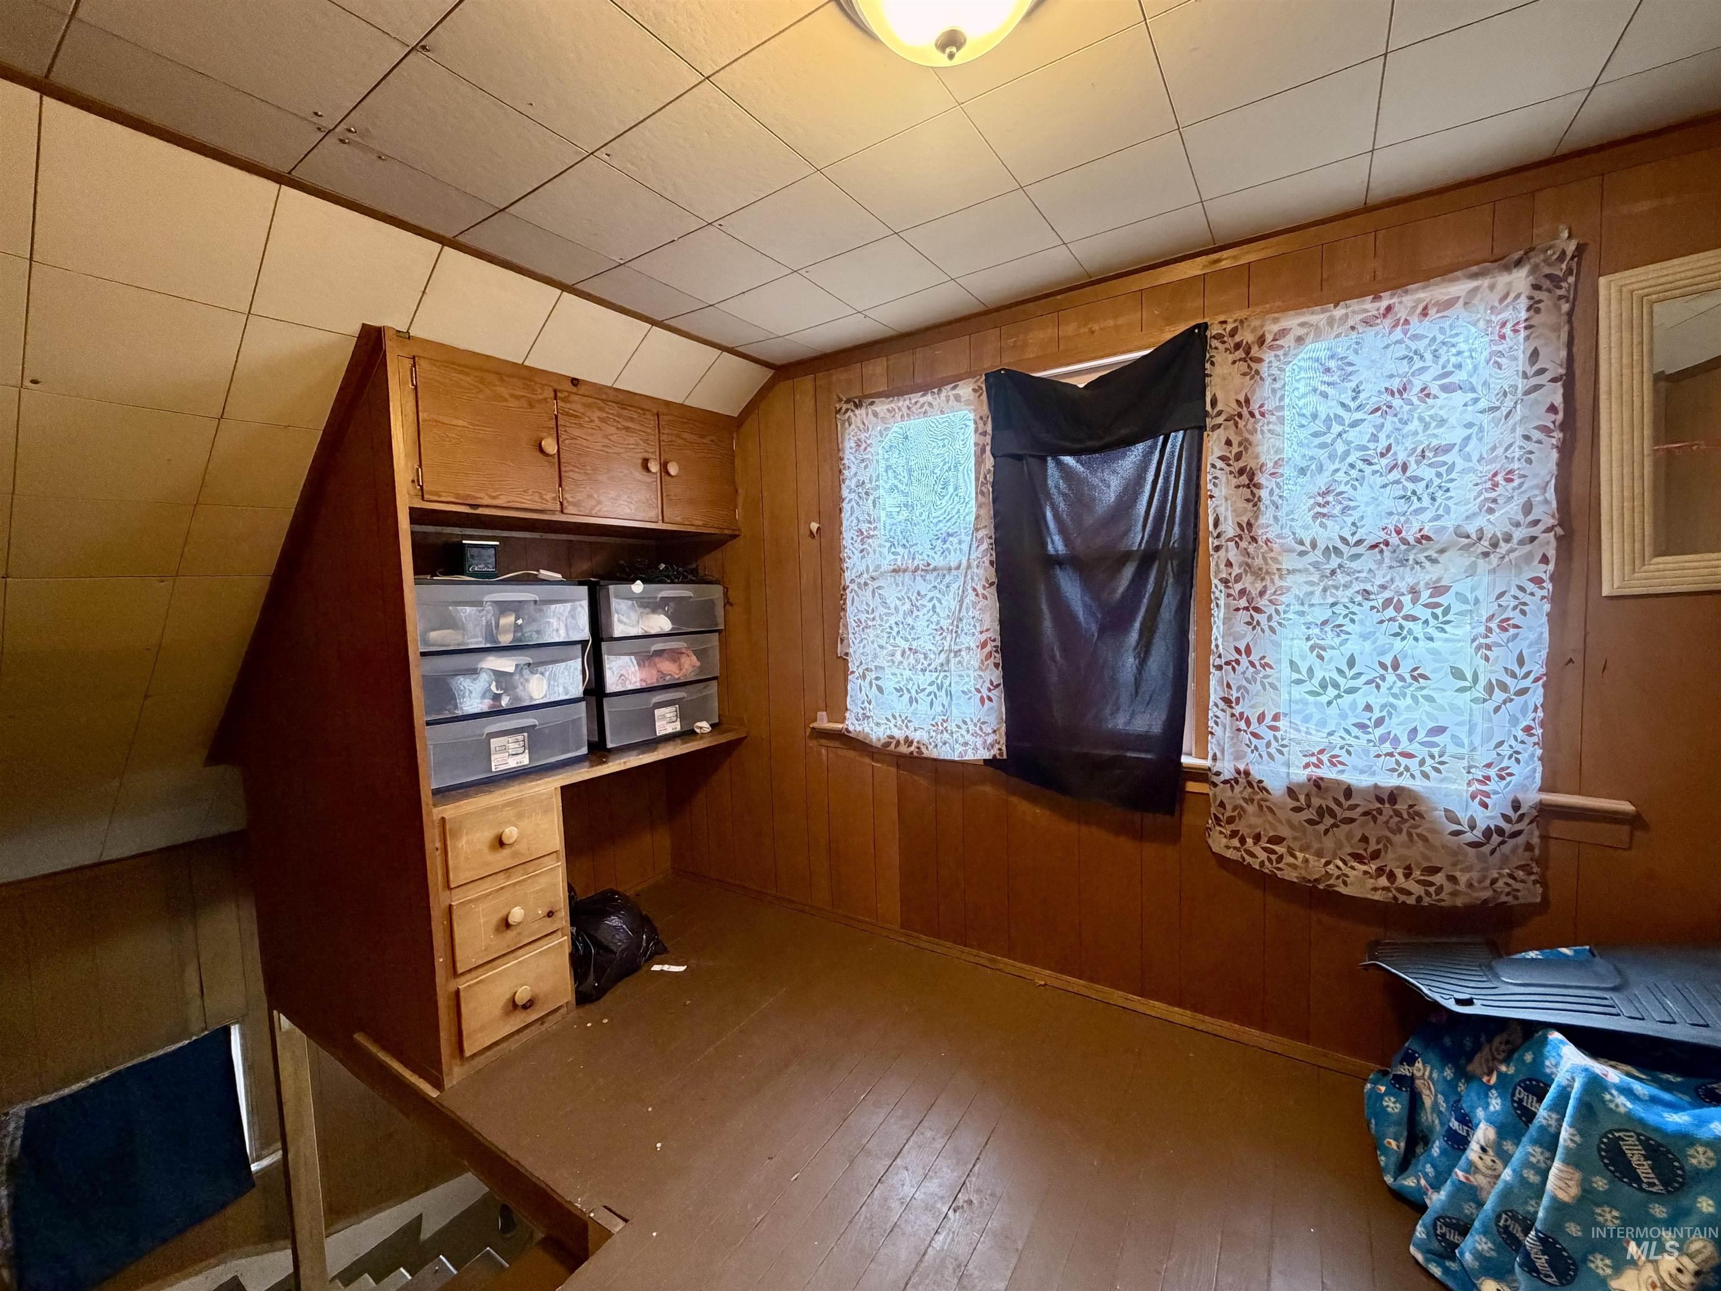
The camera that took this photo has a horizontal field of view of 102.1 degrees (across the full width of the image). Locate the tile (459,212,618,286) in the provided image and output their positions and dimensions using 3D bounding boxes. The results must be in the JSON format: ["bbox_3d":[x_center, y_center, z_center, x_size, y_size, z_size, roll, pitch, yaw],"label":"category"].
[{"bbox_3d":[-0.753,-0.944,1.647,0.192,0.020,0.305,1,4,34],"label":"tile"}]

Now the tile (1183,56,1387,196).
[{"bbox_3d":[0.810,-0.986,1.346,0.307,0.015,0.305,0,5,34],"label":"tile"}]

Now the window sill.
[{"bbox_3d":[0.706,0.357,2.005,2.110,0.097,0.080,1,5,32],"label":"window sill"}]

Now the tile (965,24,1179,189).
[{"bbox_3d":[0.386,-0.963,1.262,0.307,0.015,0.305,0,5,34],"label":"tile"}]

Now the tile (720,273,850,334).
[{"bbox_3d":[-0.208,-0.987,2.014,0.305,0.020,0.305,1,4,34],"label":"tile"}]

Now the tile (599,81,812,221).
[{"bbox_3d":[-0.294,-0.941,1.348,0.307,0.015,0.305,0,5,34],"label":"tile"}]

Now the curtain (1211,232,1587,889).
[{"bbox_3d":[1.158,-0.131,1.598,0.653,1.333,0.079,1,4,34],"label":"curtain"}]

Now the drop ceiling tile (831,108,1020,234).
[{"bbox_3d":[0.130,-0.960,1.422,0.305,0.020,0.305,1,4,34],"label":"drop ceiling tile"}]

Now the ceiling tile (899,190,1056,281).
[{"bbox_3d":[0.299,-0.983,1.675,0.305,0.020,0.305,1,4,34],"label":"ceiling tile"}]

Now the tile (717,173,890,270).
[{"bbox_3d":[-0.126,-0.965,1.601,0.307,0.015,0.305,0,5,34],"label":"tile"}]

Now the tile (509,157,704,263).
[{"bbox_3d":[-0.550,-0.942,1.517,0.307,0.015,0.305,0,5,34],"label":"tile"}]

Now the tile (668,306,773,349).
[{"bbox_3d":[-0.424,-0.990,2.163,0.197,0.015,0.305,0,5,34],"label":"tile"}]

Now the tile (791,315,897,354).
[{"bbox_3d":[-0.061,-1.006,2.233,0.305,0.020,0.223,1,4,34],"label":"tile"}]

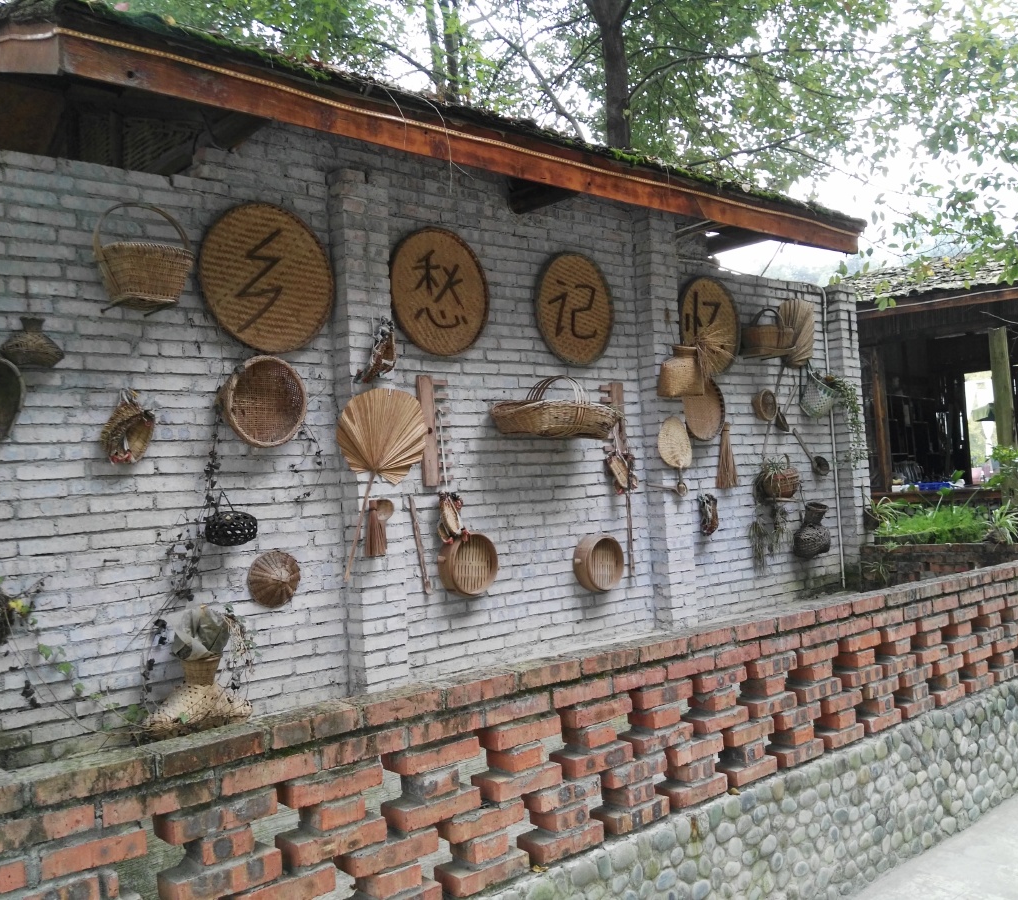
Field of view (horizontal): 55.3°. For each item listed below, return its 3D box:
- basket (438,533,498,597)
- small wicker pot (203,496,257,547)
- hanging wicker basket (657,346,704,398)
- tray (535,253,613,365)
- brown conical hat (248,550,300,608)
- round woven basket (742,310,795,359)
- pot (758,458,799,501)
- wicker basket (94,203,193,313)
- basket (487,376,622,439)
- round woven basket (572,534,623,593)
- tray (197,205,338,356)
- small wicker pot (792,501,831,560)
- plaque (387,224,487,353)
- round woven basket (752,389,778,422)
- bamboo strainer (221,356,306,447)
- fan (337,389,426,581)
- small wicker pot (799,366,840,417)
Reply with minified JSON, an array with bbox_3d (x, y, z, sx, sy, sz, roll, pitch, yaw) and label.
[{"bbox_3d":[-0.201,0.564,4.771,0.300,0.300,0.105,-1,-2,-43],"label":"basket"},{"bbox_3d":[-1.127,0.287,3.949,0.210,0.205,0.210,-2,-2,-41],"label":"small wicker pot"},{"bbox_3d":[0.990,-0.454,5.593,0.225,0.285,0.200,-2,-2,-40],"label":"hanging wicker basket"},{"bbox_3d":[0.378,-0.776,5.354,0.585,0.620,0.060,-2,1,-40],"label":"tray"},{"bbox_3d":[-0.972,0.546,4.110,0.240,0.240,0.095,-1,-8,-43],"label":"brown conical hat"},{"bbox_3d":[1.692,-0.796,6.332,0.340,0.290,0.240,-2,-2,-40],"label":"round woven basket"},{"bbox_3d":[1.767,0.172,6.322,0.250,0.270,0.240,-3,-2,0],"label":"pot"},{"bbox_3d":[-1.377,-0.743,3.670,0.345,0.375,0.330,-2,-2,-40],"label":"wicker basket"},{"bbox_3d":[0.231,-0.226,4.997,0.700,0.309,0.400,-2,-2,-41],"label":"basket"},{"bbox_3d":[0.493,0.635,5.312,0.295,0.300,0.130,-2,3,-40],"label":"round woven basket"},{"bbox_3d":[-1.048,-0.745,4.202,0.645,0.645,0.050,-2,-2,-41],"label":"tray"},{"bbox_3d":[2.072,0.552,6.616,0.245,0.345,0.240,8,11,-2],"label":"small wicker pot"},{"bbox_3d":[-0.322,-0.776,4.764,0.590,0.620,0.060,-2,1,-40],"label":"plaque"},{"bbox_3d":[1.676,-0.292,6.399,0.200,0.200,0.100,-2,-2,-40],"label":"round woven basket"},{"bbox_3d":[-1.052,-0.197,4.096,0.145,0.385,0.385,-3,-1,41],"label":"bamboo strainer"},{"bbox_3d":[-0.584,0.152,4.330,0.465,0.875,0.050,11,-10,-39],"label":"fan"},{"bbox_3d":[2.170,-0.407,6.760,0.280,0.320,0.260,-2,20,-41],"label":"small wicker pot"}]

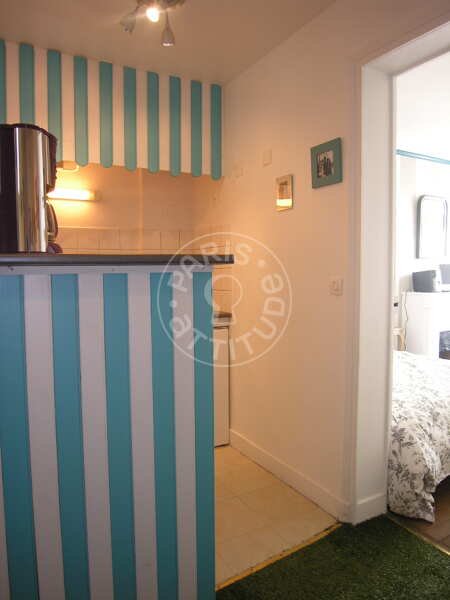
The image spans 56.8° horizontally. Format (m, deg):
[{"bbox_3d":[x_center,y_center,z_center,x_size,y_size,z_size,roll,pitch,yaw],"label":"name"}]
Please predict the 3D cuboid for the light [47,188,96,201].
[{"bbox_3d":[-1.054,-0.702,2.758,0.380,0.060,0.065,-3,5,-30],"label":"light"}]

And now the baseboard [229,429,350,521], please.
[{"bbox_3d":[0.317,1.011,2.481,0.018,0.110,1.120,-3,5,-30],"label":"baseboard"}]

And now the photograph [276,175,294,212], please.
[{"bbox_3d":[0.325,-0.587,2.284,0.018,0.177,0.137,-3,5,-30],"label":"photograph"}]

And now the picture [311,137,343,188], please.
[{"bbox_3d":[0.483,-0.651,2.001,0.020,0.200,0.200,-3,5,-30],"label":"picture"}]

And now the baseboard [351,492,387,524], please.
[{"bbox_3d":[0.705,1.008,2.019,0.215,0.108,0.018,-3,5,-30],"label":"baseboard"}]

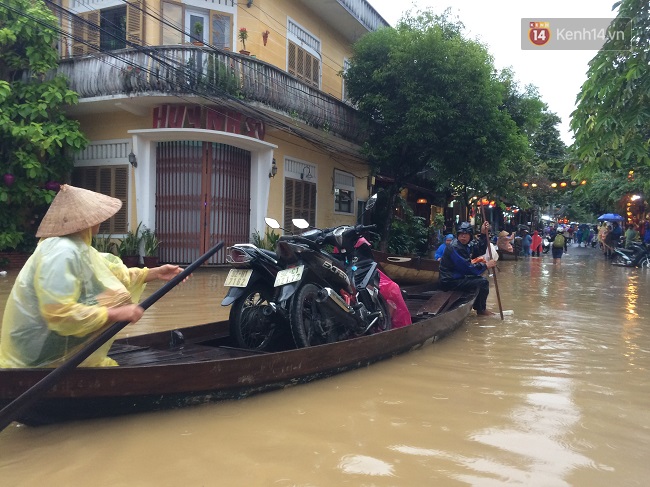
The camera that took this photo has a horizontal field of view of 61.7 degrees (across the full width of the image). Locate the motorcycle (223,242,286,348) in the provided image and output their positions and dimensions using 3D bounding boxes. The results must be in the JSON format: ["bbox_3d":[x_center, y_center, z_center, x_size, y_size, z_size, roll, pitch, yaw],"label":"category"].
[{"bbox_3d":[-0.276,0.283,4.639,0.680,1.060,1.900,1,1,26],"label":"motorcycle"}]

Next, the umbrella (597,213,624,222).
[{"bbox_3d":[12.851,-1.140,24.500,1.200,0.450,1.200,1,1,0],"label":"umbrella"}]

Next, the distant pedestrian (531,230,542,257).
[{"bbox_3d":[11.074,0.036,28.500,0.620,1.500,0.450,1,1,24],"label":"distant pedestrian"}]

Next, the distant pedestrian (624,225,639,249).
[{"bbox_3d":[13.515,-0.052,24.000,0.520,1.540,0.420,2,1,37],"label":"distant pedestrian"}]

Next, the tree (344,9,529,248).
[{"bbox_3d":[3.142,-2.826,15.200,5.200,7.350,5.000,1,1,27],"label":"tree"}]

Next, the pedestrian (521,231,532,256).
[{"bbox_3d":[10.577,0.003,28.500,0.450,1.530,0.520,1,1,27],"label":"pedestrian"}]

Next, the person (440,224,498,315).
[{"bbox_3d":[1.702,0.302,6.500,0.720,1.120,0.580,1,1,26],"label":"person"}]

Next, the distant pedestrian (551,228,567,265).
[{"bbox_3d":[8.494,0.199,19.800,0.600,1.620,0.450,1,1,25],"label":"distant pedestrian"}]

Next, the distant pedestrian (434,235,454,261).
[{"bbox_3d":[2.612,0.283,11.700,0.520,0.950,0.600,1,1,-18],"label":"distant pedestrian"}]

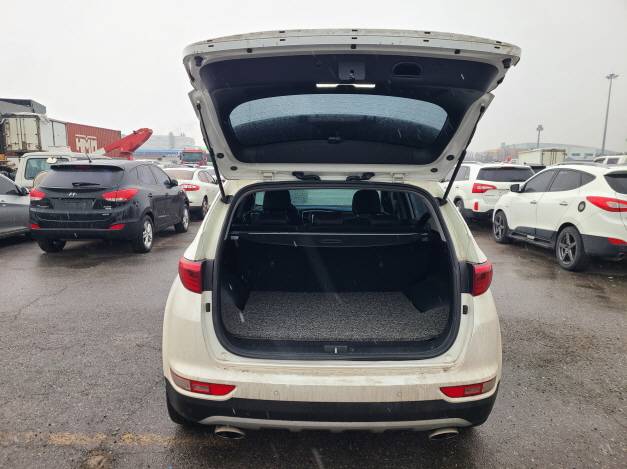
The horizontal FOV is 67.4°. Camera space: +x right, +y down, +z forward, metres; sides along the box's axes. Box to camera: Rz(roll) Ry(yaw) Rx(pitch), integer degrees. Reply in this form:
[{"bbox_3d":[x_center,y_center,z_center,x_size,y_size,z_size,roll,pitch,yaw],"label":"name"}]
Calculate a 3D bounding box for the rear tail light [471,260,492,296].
[{"bbox_3d":[0.831,0.219,2.330,0.165,0.155,0.200,1,8,0],"label":"rear tail light"}]

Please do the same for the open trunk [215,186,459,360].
[{"bbox_3d":[0.106,0.134,2.584,1.145,0.785,0.950,1,8,0],"label":"open trunk"}]

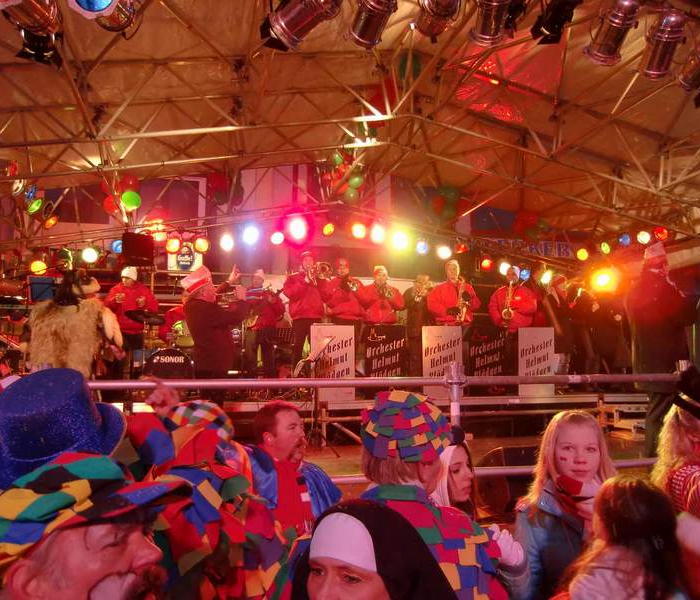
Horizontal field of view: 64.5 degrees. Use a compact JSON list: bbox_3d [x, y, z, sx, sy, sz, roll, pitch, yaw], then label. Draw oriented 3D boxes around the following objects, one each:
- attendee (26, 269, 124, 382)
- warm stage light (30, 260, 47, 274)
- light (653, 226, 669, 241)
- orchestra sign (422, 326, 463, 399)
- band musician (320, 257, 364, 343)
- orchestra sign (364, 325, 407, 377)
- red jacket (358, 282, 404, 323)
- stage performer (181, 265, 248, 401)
[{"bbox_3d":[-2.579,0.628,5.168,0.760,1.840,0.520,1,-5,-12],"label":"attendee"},{"bbox_3d":[-4.717,-0.507,8.400,0.250,0.250,0.300,4,1,-29],"label":"warm stage light"},{"bbox_3d":[4.534,-0.971,8.100,0.230,0.230,0.320,-1,11,25],"label":"light"},{"bbox_3d":[1.167,0.795,7.000,0.540,0.910,0.050,-1,-5,15],"label":"orchestra sign"},{"bbox_3d":[-0.103,0.321,7.089,0.580,1.760,0.500,0,-7,-7],"label":"band musician"},{"bbox_3d":[0.446,0.774,6.870,0.540,0.910,0.050,-1,-5,15],"label":"orchestra sign"},{"bbox_3d":[0.399,0.046,7.250,0.600,0.560,0.420,0,-7,-6],"label":"red jacket"},{"bbox_3d":[-1.381,0.569,5.483,0.680,1.850,0.520,2,-8,-21],"label":"stage performer"}]

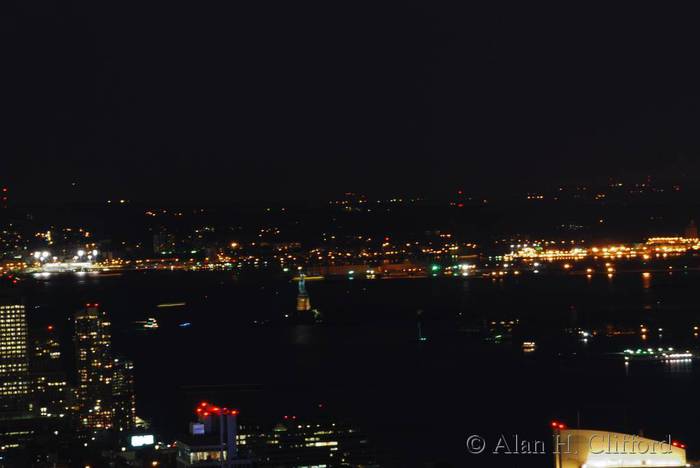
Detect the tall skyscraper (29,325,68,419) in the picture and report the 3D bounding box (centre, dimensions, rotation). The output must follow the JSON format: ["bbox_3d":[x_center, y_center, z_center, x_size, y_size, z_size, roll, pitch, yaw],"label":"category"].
[{"bbox_3d":[-286.705,135.004,5570.000,28.027,97.318,29.000,-1,1,-20],"label":"tall skyscraper"}]

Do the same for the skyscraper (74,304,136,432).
[{"bbox_3d":[-230.344,127.184,5500.000,50.148,121.531,33.000,-1,1,-20],"label":"skyscraper"}]

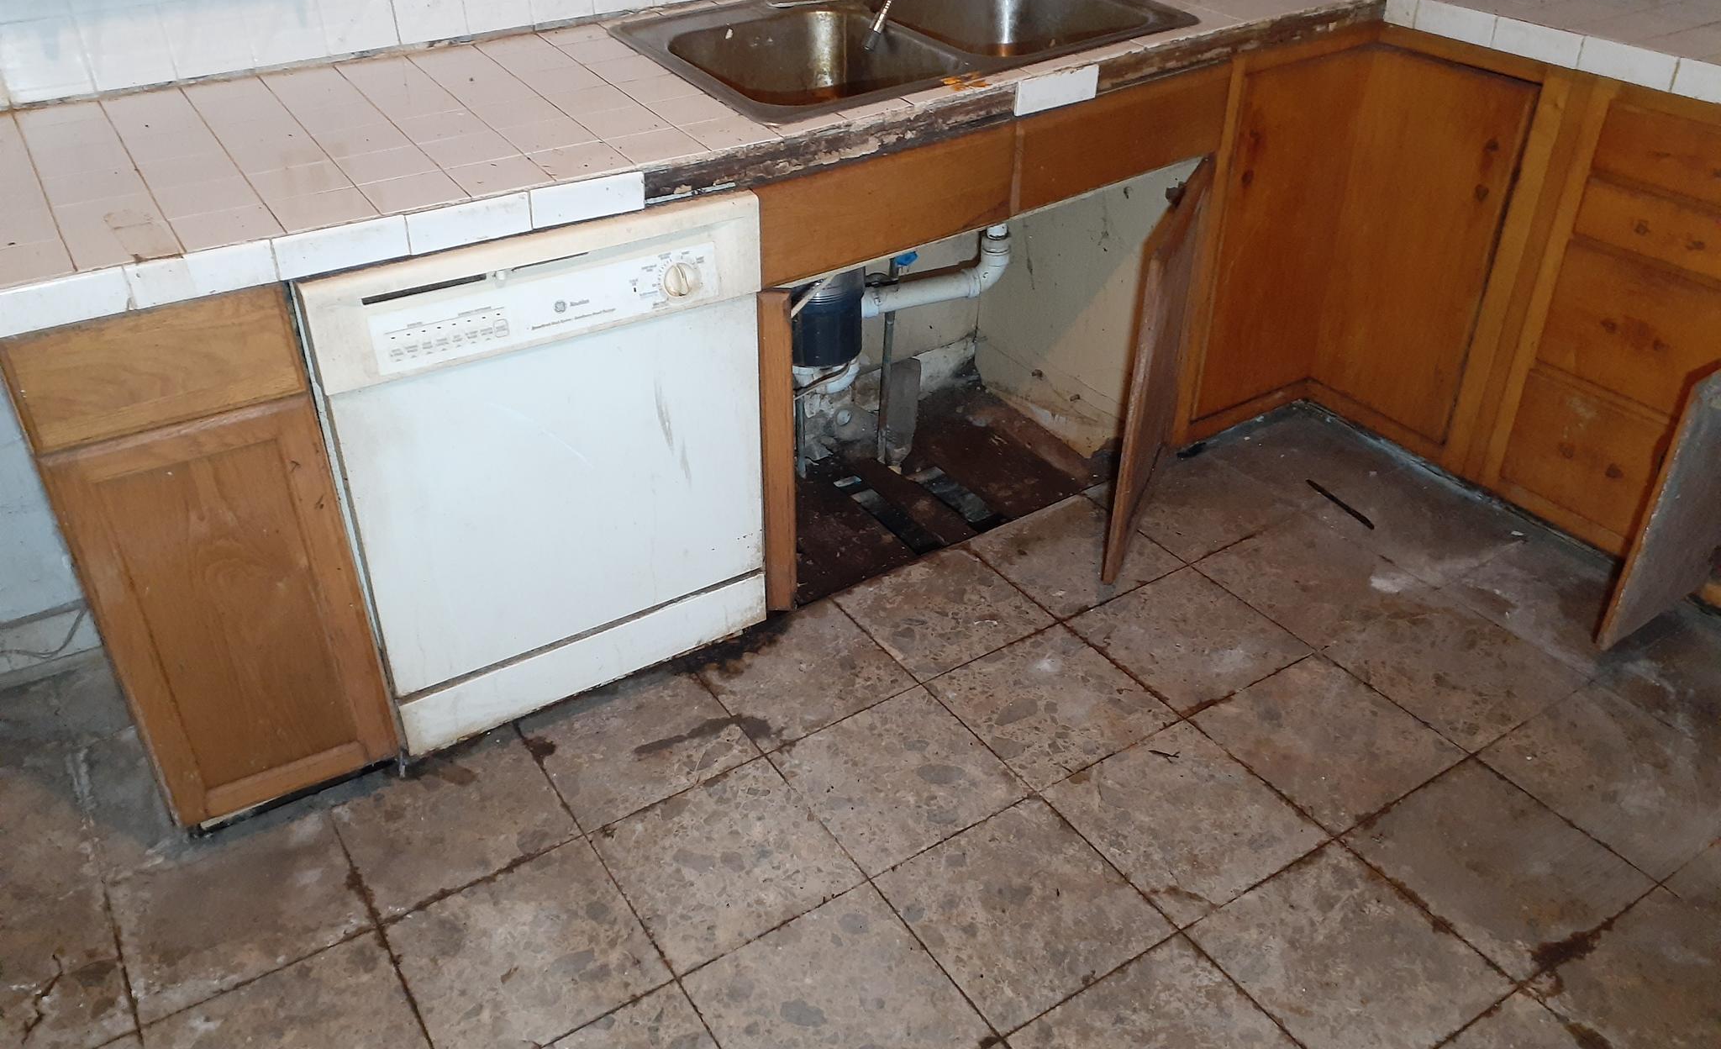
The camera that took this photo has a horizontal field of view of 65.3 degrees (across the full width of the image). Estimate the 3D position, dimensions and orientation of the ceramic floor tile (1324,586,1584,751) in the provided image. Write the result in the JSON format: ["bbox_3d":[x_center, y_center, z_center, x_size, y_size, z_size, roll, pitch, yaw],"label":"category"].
[{"bbox_3d":[1.003,0.246,2.274,0.303,0.011,0.303,-20,38,-26],"label":"ceramic floor tile"}]

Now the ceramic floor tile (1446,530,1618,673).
[{"bbox_3d":[1.265,0.150,2.412,0.303,0.011,0.303,-20,38,-26],"label":"ceramic floor tile"}]

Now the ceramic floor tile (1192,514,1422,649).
[{"bbox_3d":[0.818,0.104,2.442,0.292,0.011,0.292,-20,38,-26],"label":"ceramic floor tile"}]

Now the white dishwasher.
[{"bbox_3d":[-0.563,-0.172,2.130,0.607,0.810,0.610,-19,39,-27],"label":"white dishwasher"}]

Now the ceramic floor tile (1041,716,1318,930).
[{"bbox_3d":[0.483,0.437,1.999,0.303,0.011,0.303,-20,38,-26],"label":"ceramic floor tile"}]

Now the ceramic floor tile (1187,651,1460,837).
[{"bbox_3d":[0.744,0.341,2.137,0.303,0.011,0.303,-20,38,-26],"label":"ceramic floor tile"}]

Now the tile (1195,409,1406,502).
[{"bbox_3d":[0.886,-0.130,2.713,0.287,0.010,0.289,-21,38,-25],"label":"tile"}]

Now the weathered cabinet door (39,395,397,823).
[{"bbox_3d":[-0.848,0.133,1.834,0.307,0.622,0.020,-16,37,-23],"label":"weathered cabinet door"}]

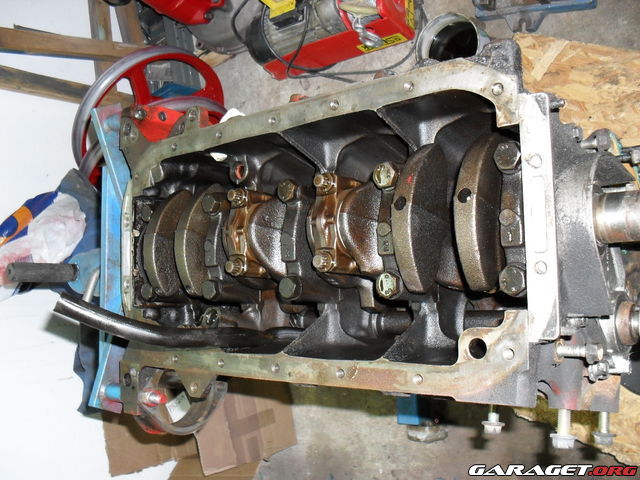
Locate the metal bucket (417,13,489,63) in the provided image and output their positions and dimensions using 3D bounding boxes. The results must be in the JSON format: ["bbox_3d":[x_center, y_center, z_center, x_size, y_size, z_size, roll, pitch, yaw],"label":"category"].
[{"bbox_3d":[0.277,-0.385,1.325,0.140,0.088,0.140,-1,89,38],"label":"metal bucket"}]

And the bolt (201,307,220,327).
[{"bbox_3d":[-0.117,0.082,0.690,0.021,0.014,0.021,-5,85,37],"label":"bolt"}]

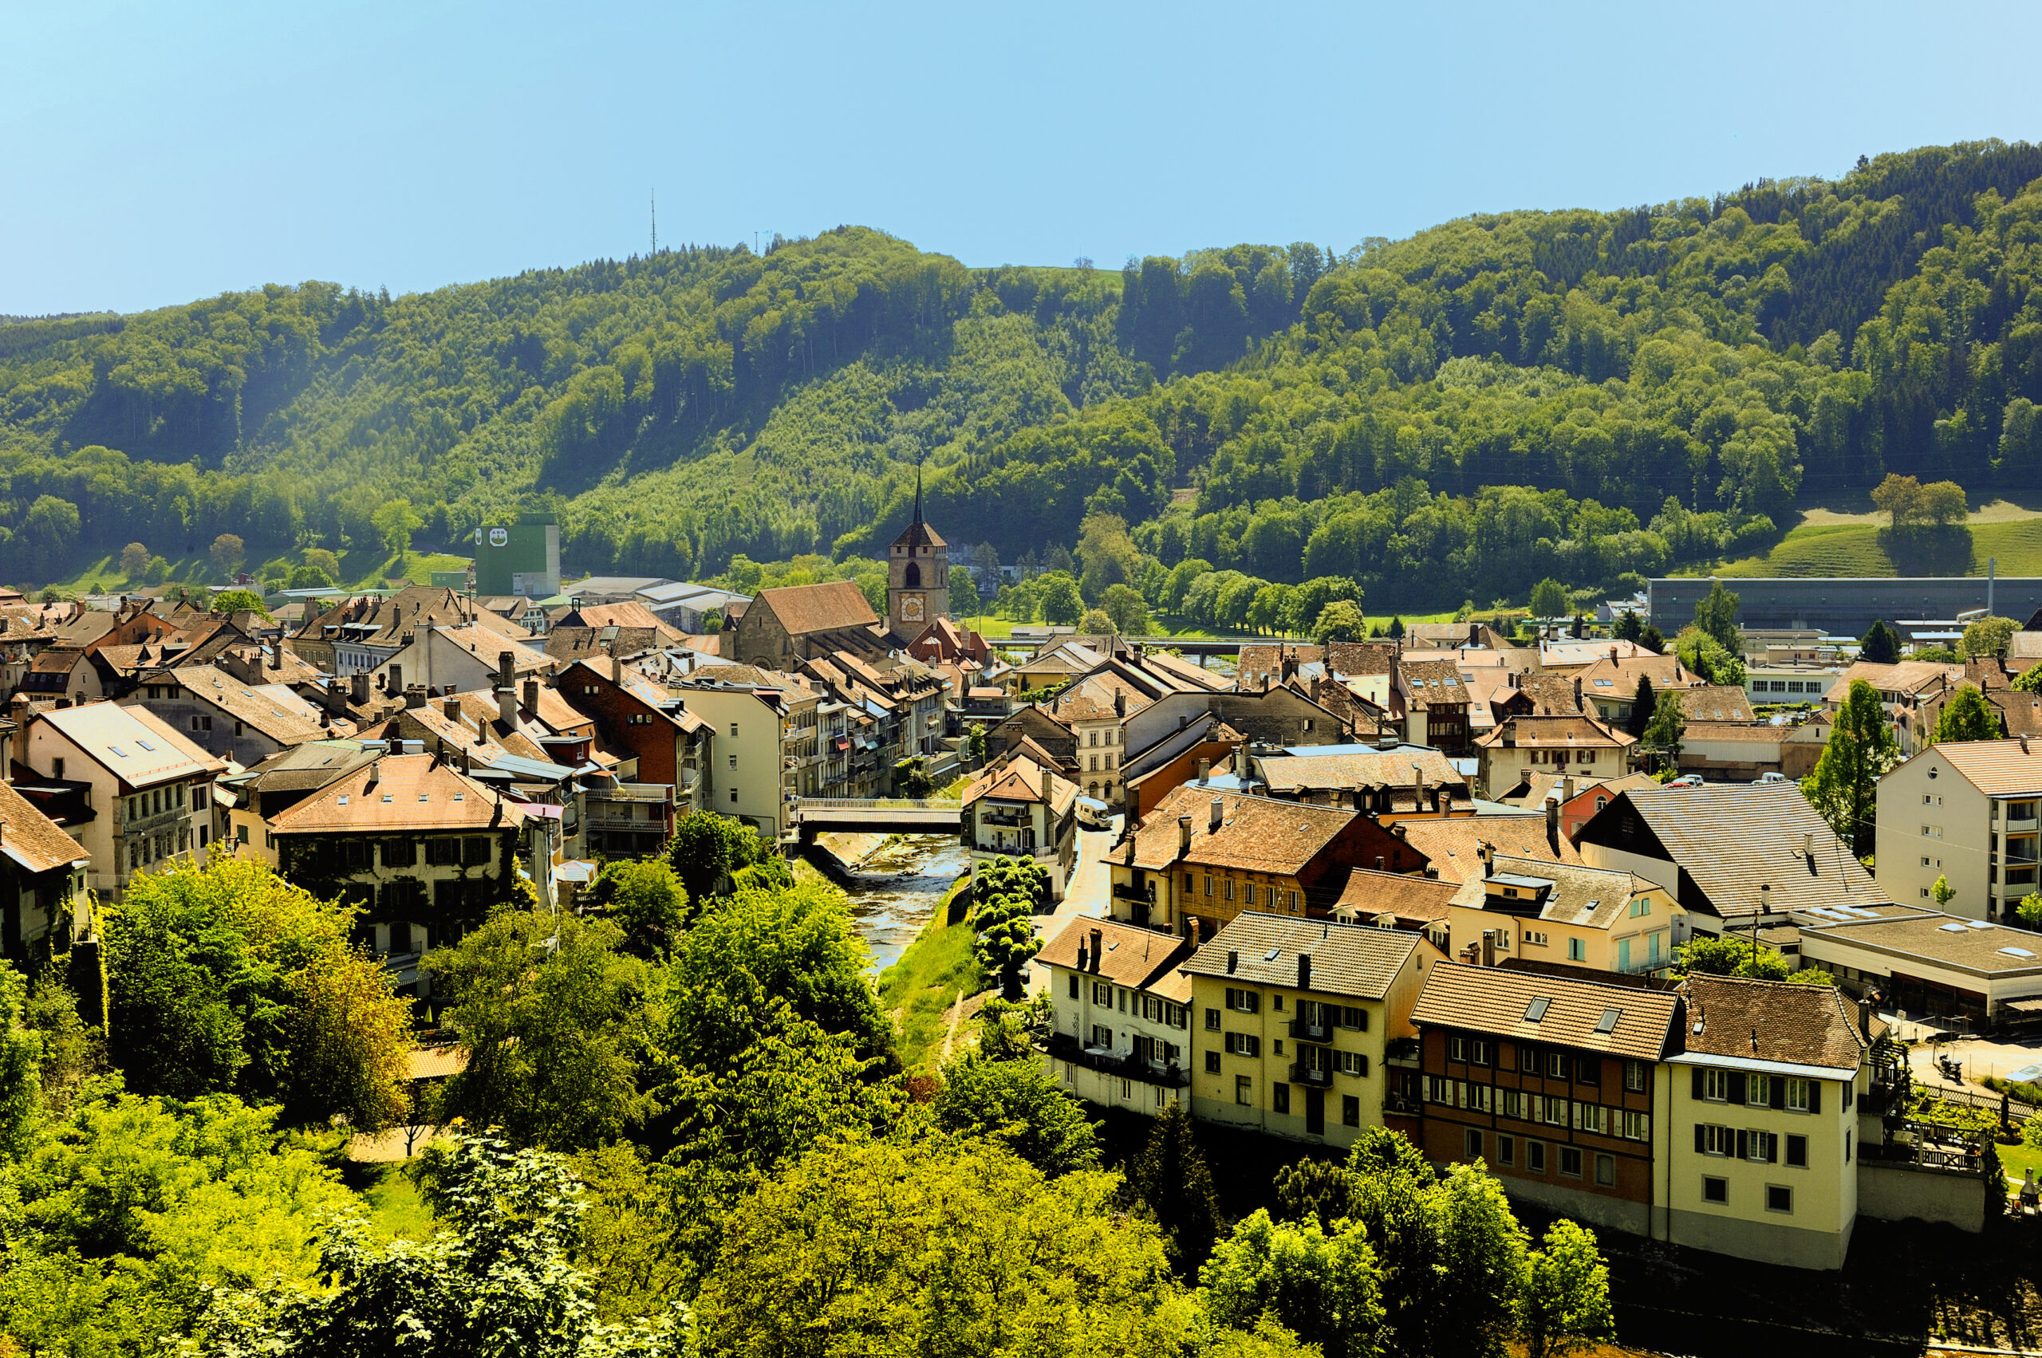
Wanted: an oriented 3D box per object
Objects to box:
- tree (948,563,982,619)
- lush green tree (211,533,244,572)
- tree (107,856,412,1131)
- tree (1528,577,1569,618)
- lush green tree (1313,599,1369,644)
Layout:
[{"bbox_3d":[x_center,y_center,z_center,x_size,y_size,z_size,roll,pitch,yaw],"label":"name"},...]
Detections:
[{"bbox_3d":[-13.510,-20.080,545.000,9.130,12.620,9.130,-1,5,0],"label":"tree"},{"bbox_3d":[-266.700,-42.330,800.000,11.790,13.280,11.790,-1,5,0],"label":"lush green tree"},{"bbox_3d":[-47.360,19.680,148.000,18.470,16.310,15.700,-1,5,0],"label":"tree"},{"bbox_3d":[144.230,-20.070,650.570,10.670,15.200,10.670,1,4,12],"label":"tree"},{"bbox_3d":[69.750,-9.790,520.560,11.950,14.940,11.950,0,4,8],"label":"lush green tree"}]

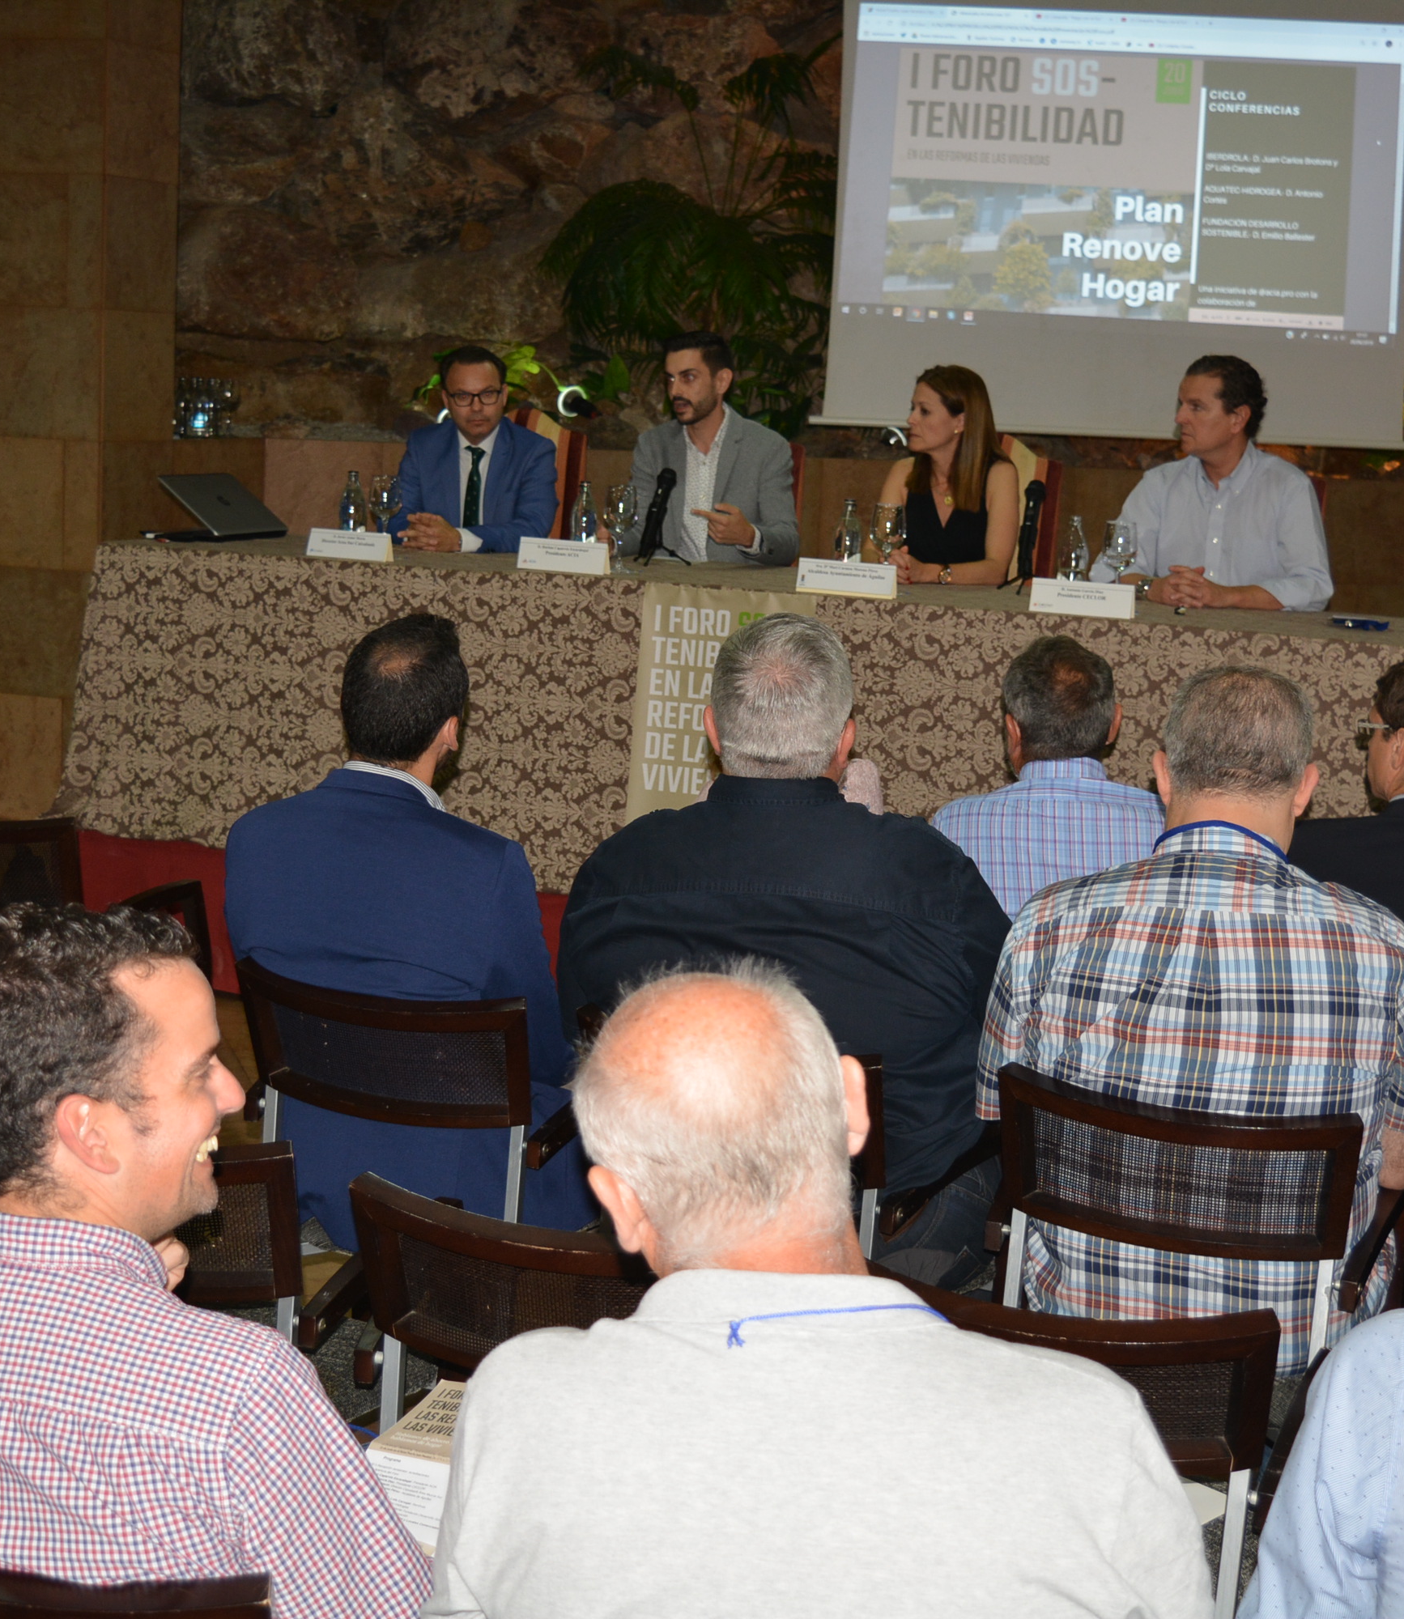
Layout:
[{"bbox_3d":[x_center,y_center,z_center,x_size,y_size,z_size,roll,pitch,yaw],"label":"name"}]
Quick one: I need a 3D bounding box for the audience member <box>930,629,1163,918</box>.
[{"bbox_3d":[0.646,0.317,4.417,0.500,1.250,0.800,6,9,23],"label":"audience member"}]

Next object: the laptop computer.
[{"bbox_3d":[-1.369,-0.858,7.628,0.250,0.172,0.360,6,10,23],"label":"laptop computer"}]

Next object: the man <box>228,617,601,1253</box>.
[{"bbox_3d":[-0.321,0.332,3.963,0.530,1.270,0.800,7,9,25],"label":"man"}]

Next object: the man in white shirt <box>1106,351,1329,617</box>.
[{"bbox_3d":[1.208,-0.425,6.582,0.570,1.358,0.800,6,10,24],"label":"man in white shirt"}]

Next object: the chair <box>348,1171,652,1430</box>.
[{"bbox_3d":[-0.051,0.755,2.825,0.560,0.800,0.560,7,10,26],"label":"chair"}]

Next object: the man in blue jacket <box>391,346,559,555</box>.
[{"bbox_3d":[-0.694,-0.615,7.423,0.520,1.308,0.800,5,10,16],"label":"man in blue jacket"}]

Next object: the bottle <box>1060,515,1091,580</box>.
[{"bbox_3d":[0.900,-0.593,6.454,0.072,0.212,0.072,6,10,24],"label":"bottle"}]

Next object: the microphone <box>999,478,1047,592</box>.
[{"bbox_3d":[0.813,-0.676,6.692,0.110,0.292,0.120,6,10,24],"label":"microphone"}]

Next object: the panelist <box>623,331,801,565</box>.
[{"bbox_3d":[-0.056,-0.571,7.137,0.550,1.366,0.800,6,10,24],"label":"panelist"}]

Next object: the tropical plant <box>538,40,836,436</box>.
[{"bbox_3d":[0.023,-1.936,9.259,1.200,1.369,1.000,2,9,0],"label":"tropical plant"}]

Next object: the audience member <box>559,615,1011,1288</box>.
[{"bbox_3d":[0.190,0.388,3.755,0.600,1.320,0.820,6,10,24],"label":"audience member"}]

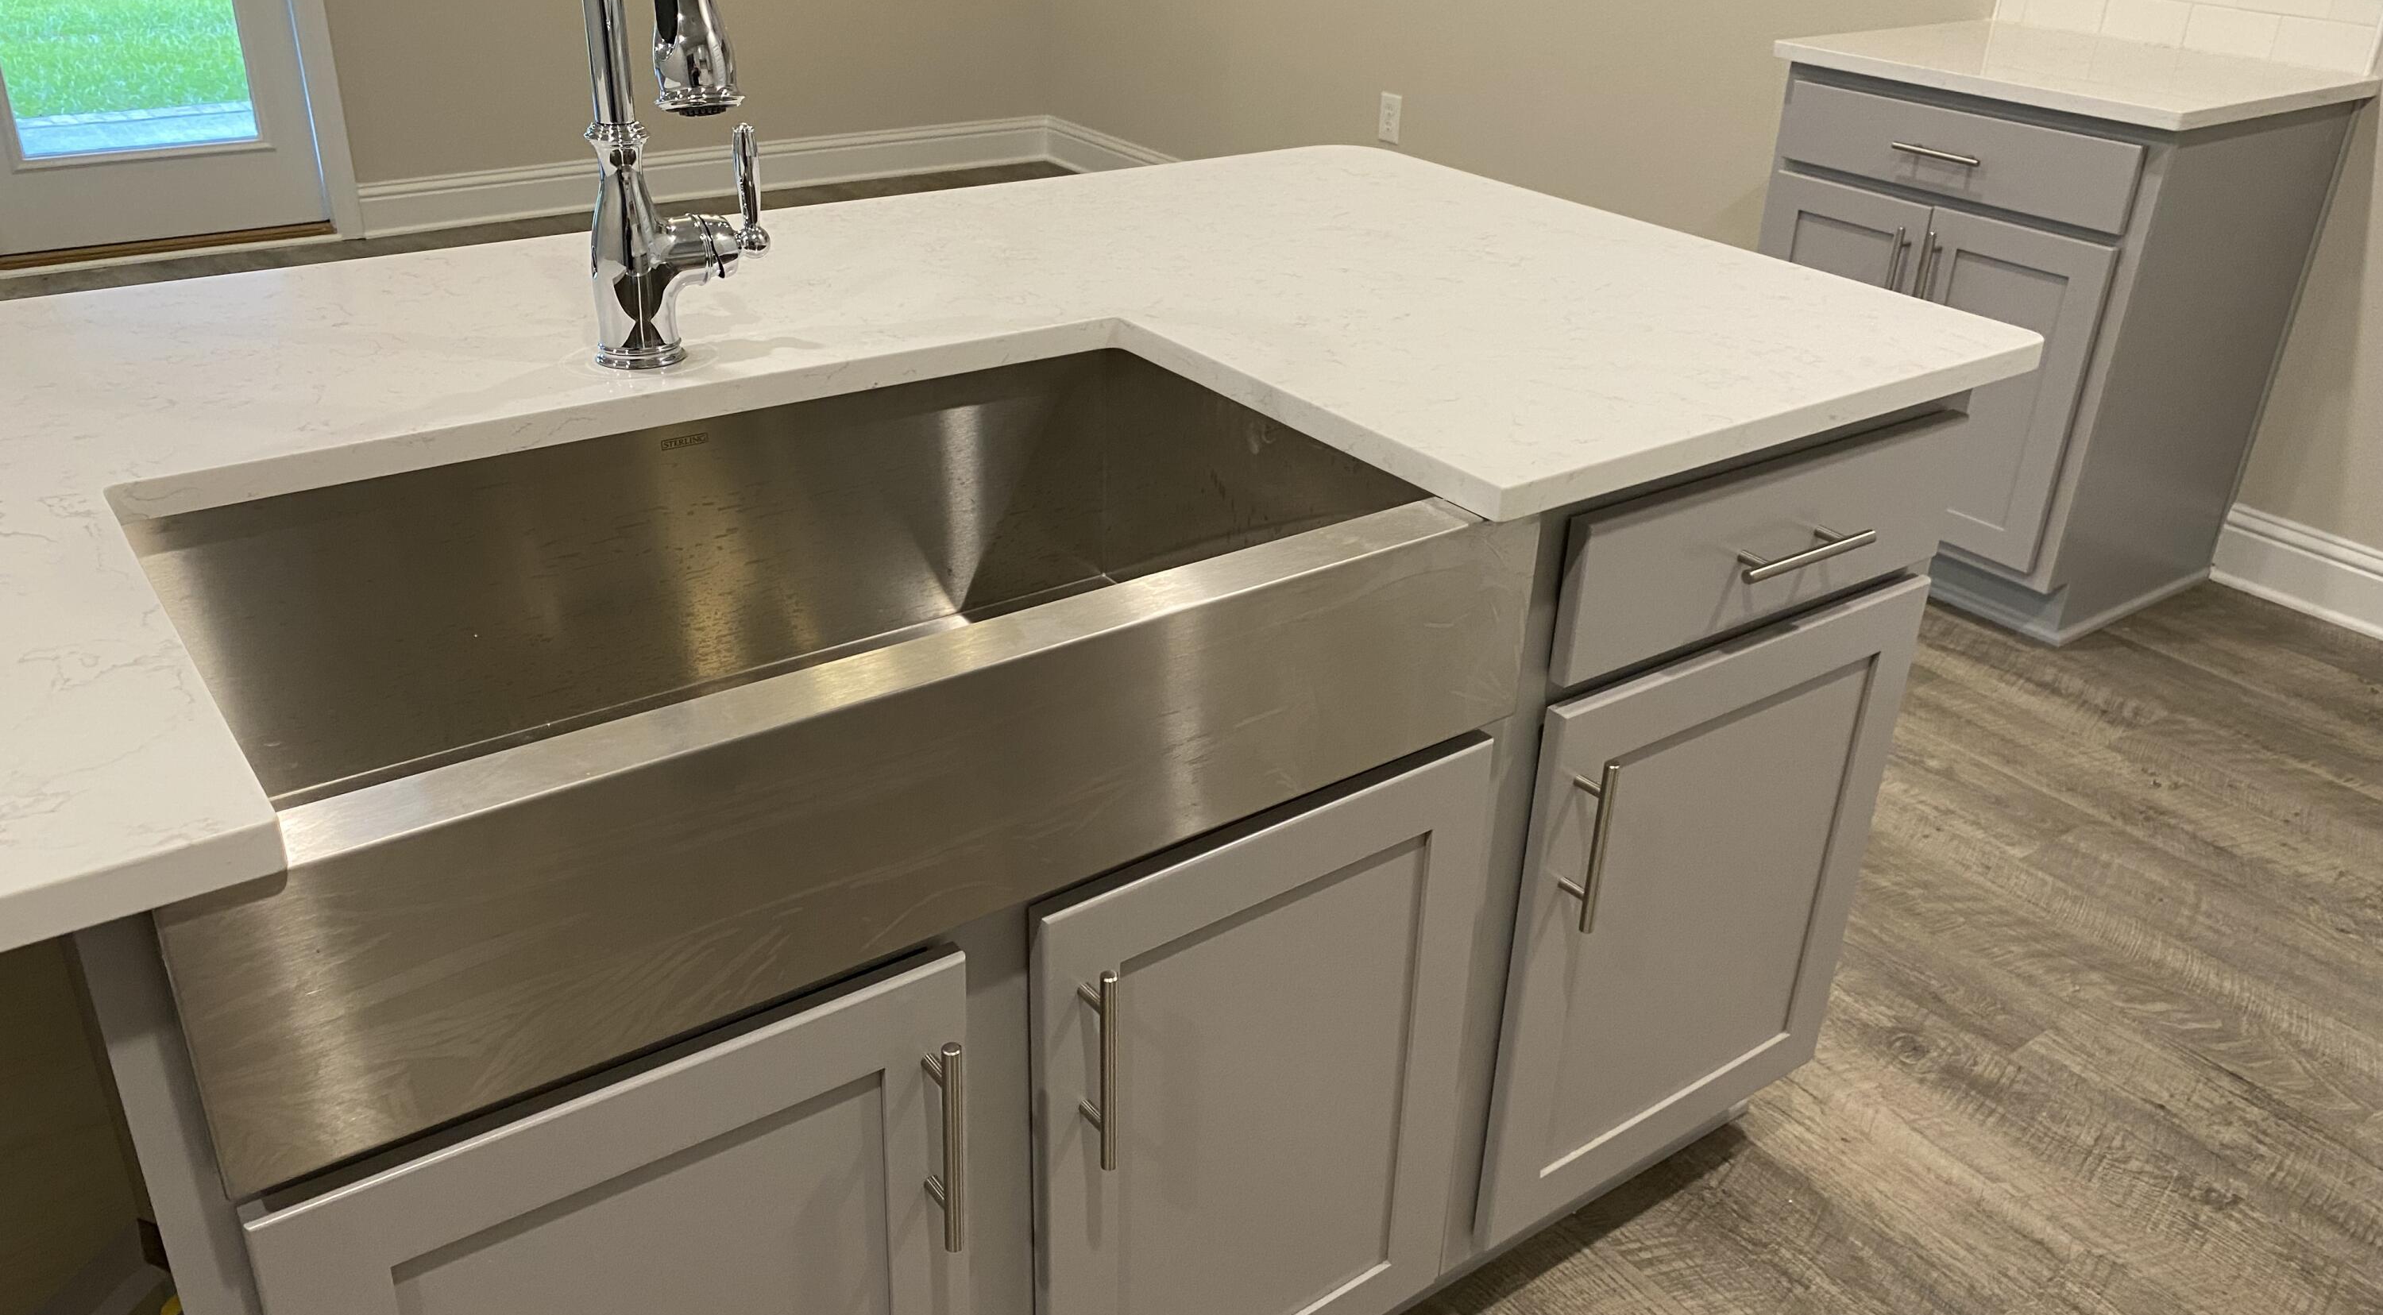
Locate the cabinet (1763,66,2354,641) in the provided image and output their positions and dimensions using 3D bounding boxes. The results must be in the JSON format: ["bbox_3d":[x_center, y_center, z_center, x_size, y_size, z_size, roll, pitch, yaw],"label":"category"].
[{"bbox_3d":[1.485,-0.604,3.272,0.625,0.887,0.693,-17,33,-33],"label":"cabinet"}]

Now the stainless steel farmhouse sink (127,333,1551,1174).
[{"bbox_3d":[-0.248,0.010,1.210,0.843,0.227,0.484,-17,33,-33],"label":"stainless steel farmhouse sink"}]

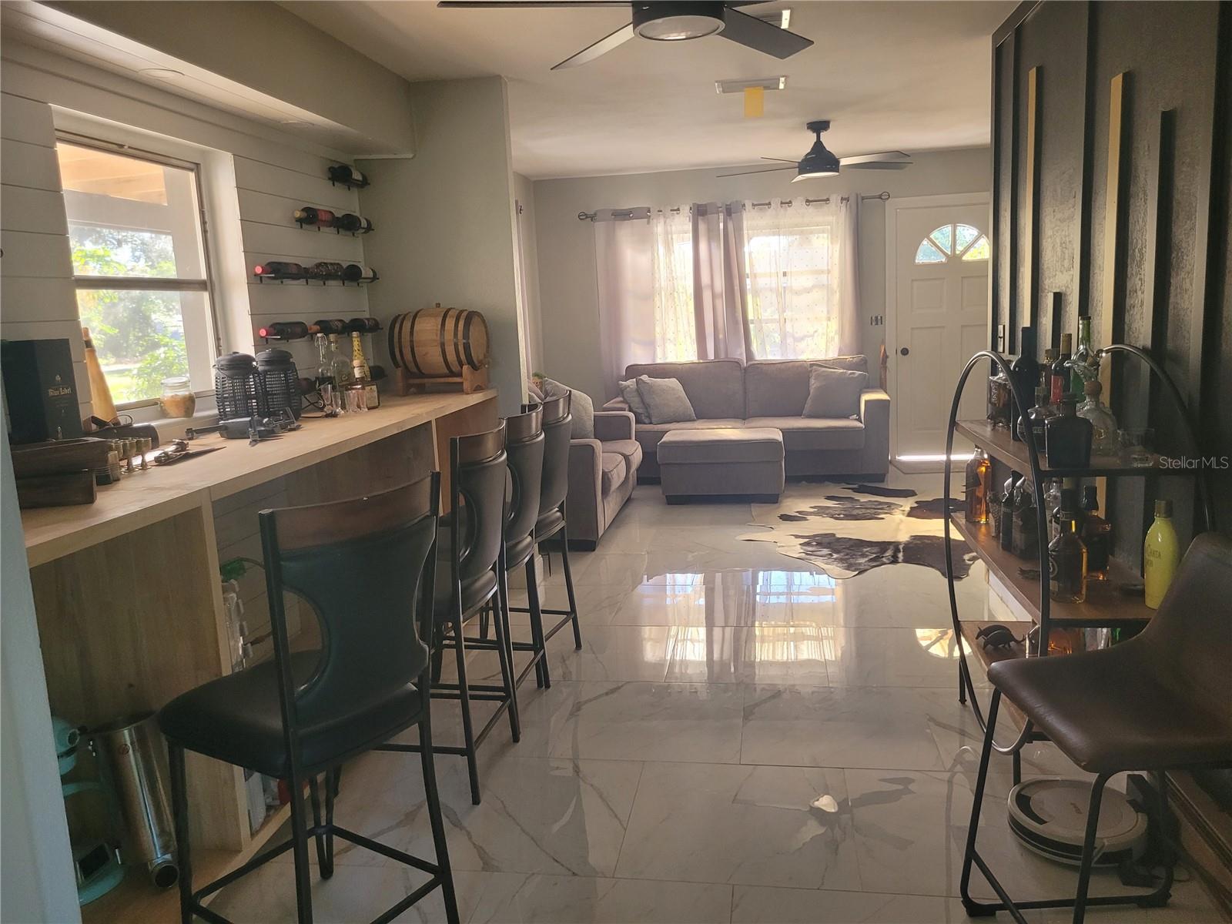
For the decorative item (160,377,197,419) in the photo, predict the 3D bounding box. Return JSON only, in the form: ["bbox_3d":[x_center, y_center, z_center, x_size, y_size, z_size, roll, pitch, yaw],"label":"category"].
[{"bbox_3d":[-1.490,-0.220,3.133,0.105,0.132,0.105,-1,10,9],"label":"decorative item"}]

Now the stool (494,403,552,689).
[{"bbox_3d":[-0.514,0.359,3.206,0.520,1.060,0.440,-1,10,9],"label":"stool"}]

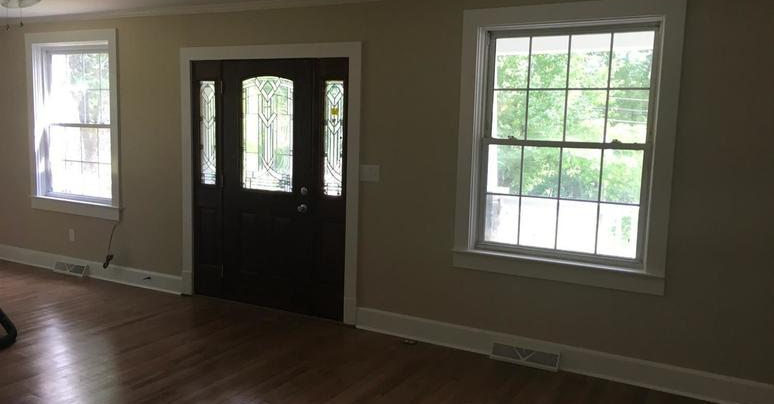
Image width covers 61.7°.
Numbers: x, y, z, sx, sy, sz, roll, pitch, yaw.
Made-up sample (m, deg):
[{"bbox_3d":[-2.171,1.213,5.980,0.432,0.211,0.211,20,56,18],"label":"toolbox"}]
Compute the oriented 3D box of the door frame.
[{"bbox_3d":[-0.977,-0.170,5.315,1.811,2.165,0.120,5,8,28],"label":"door frame"}]

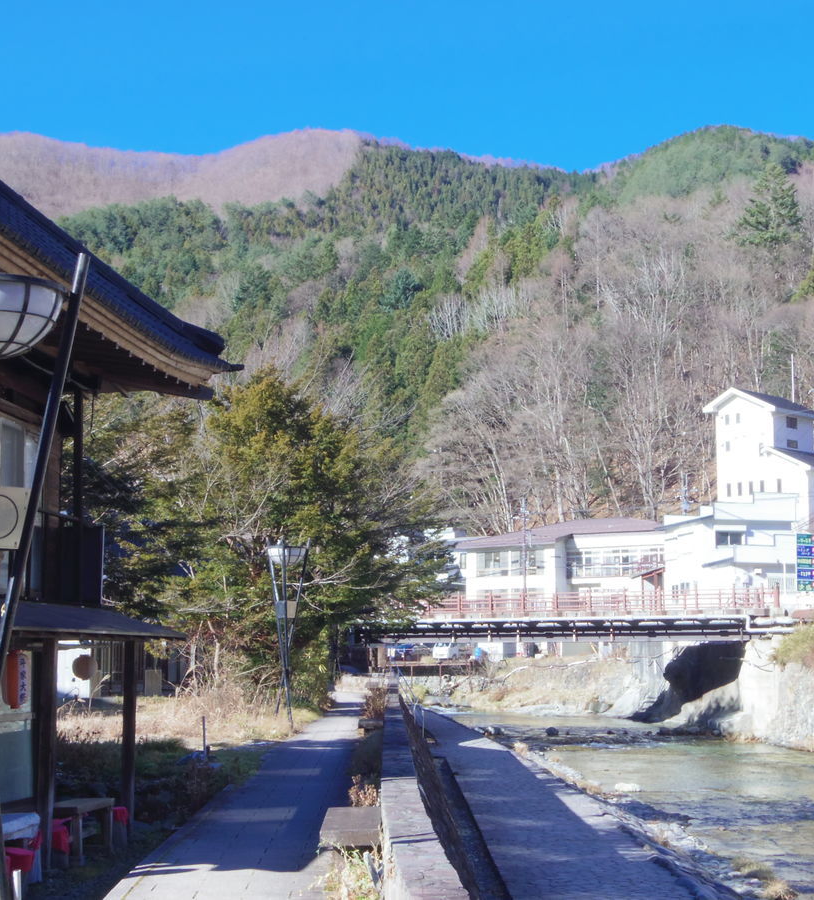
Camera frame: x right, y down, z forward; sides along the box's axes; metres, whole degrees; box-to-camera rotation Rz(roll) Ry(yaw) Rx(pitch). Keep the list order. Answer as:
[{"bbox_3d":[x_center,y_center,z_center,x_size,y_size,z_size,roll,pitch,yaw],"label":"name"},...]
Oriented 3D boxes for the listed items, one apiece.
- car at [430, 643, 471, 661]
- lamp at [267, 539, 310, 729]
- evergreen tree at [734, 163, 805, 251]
[{"bbox_3d":[3.618,16.000,131.000,1.500,1.800,3.500,-4,-8,30],"label":"car"},{"bbox_3d":[-2.691,4.156,37.000,0.950,4.300,0.950,0,-7,0],"label":"lamp"},{"bbox_3d":[58.634,-38.791,265.000,11.000,16.500,11.000,0,-7,0],"label":"evergreen tree"}]

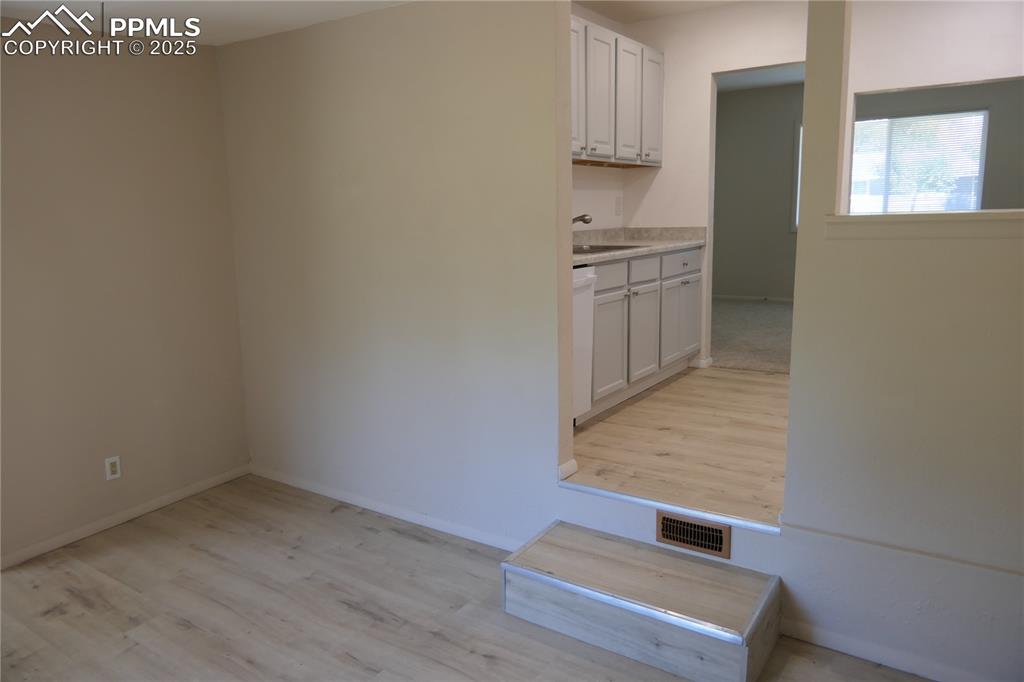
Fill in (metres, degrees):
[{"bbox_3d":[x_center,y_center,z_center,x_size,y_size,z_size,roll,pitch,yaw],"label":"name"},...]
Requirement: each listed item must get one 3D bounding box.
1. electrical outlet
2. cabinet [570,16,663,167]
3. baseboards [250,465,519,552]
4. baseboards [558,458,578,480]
[{"bbox_3d":[-2.023,0.647,3.466,0.009,0.115,0.071,6,12,34],"label":"electrical outlet"},{"bbox_3d":[0.539,-1.525,4.350,0.310,0.767,1.500,6,12,34],"label":"cabinet"},{"bbox_3d":[-0.744,0.872,3.604,2.030,0.065,0.014,6,12,34],"label":"baseboards"},{"bbox_3d":[0.243,0.555,2.970,0.015,0.070,0.150,6,12,34],"label":"baseboards"}]

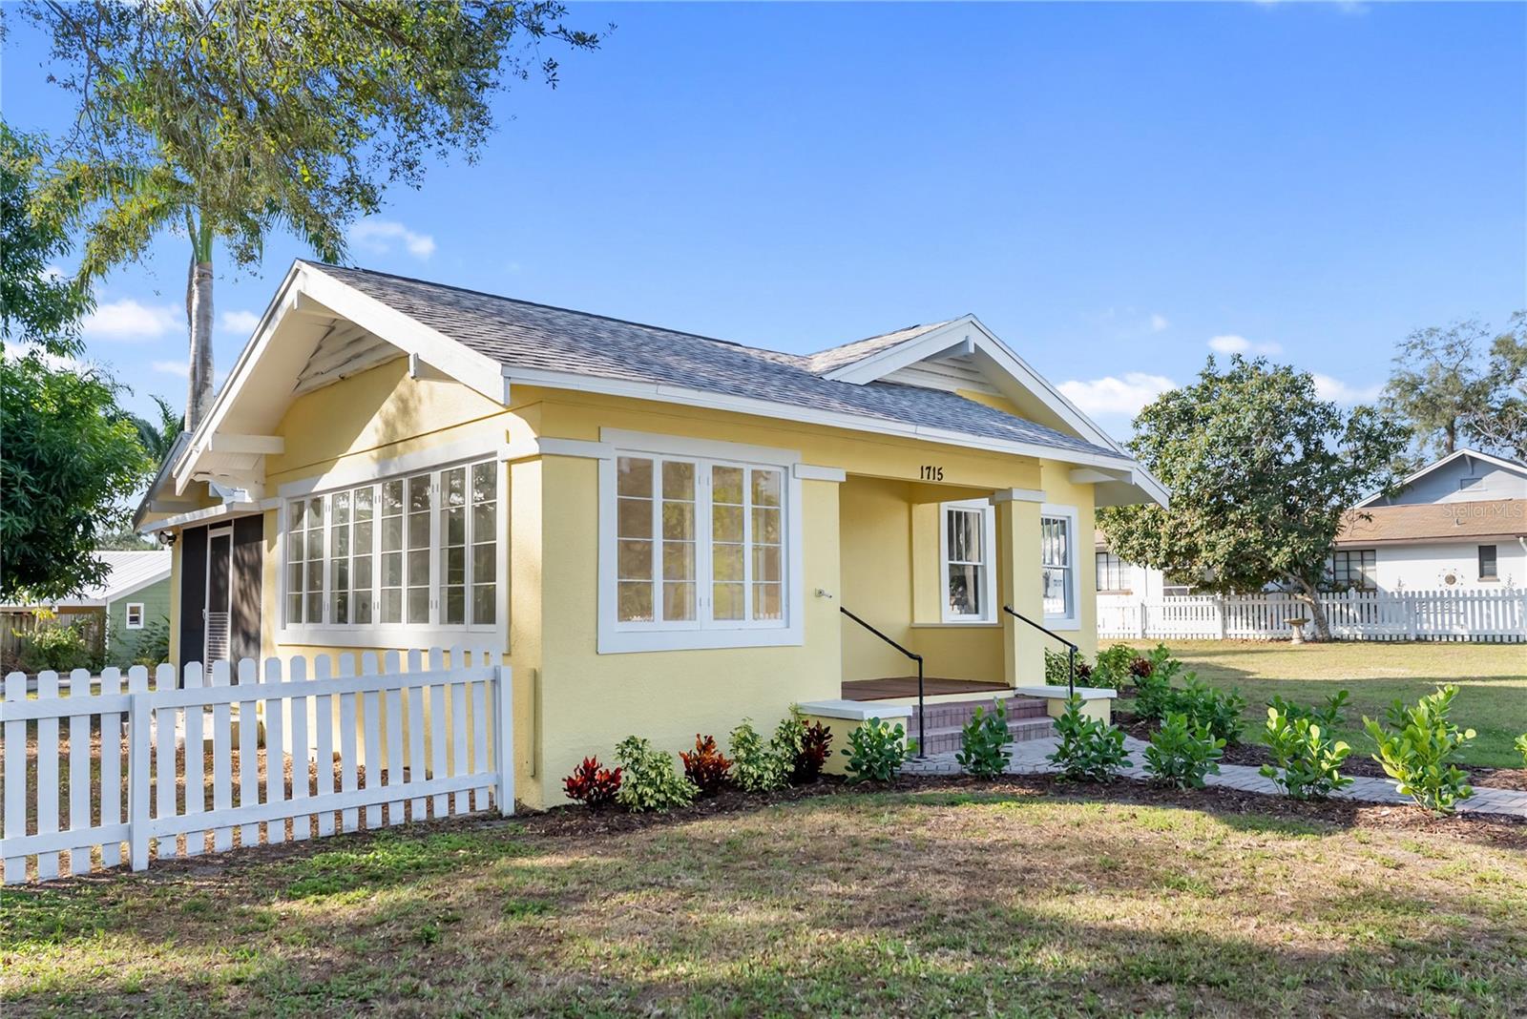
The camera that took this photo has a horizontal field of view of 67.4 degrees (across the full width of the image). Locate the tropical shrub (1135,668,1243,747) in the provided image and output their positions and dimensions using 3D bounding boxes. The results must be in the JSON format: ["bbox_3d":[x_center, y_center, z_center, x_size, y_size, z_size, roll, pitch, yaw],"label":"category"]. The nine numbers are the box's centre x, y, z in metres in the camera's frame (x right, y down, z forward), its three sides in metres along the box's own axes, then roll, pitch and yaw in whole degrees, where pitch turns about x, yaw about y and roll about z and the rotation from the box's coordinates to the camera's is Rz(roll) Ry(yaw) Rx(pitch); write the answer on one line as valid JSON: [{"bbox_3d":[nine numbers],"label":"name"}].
[{"bbox_3d":[3.940,1.796,10.650,1.009,0.647,0.936,-2,-5,20],"label":"tropical shrub"}]

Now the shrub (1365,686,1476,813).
[{"bbox_3d":[4.146,1.508,7.267,0.680,0.776,0.630,-3,-6,29],"label":"shrub"}]

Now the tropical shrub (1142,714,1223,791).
[{"bbox_3d":[3.048,1.742,8.345,0.563,0.531,0.523,-2,-5,20],"label":"tropical shrub"}]

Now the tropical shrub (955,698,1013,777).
[{"bbox_3d":[1.742,1.811,9.107,0.440,0.590,0.409,-2,-5,11],"label":"tropical shrub"}]

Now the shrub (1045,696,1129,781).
[{"bbox_3d":[2.489,1.745,8.777,0.619,0.622,0.574,-2,-5,15],"label":"shrub"}]

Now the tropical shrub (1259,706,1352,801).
[{"bbox_3d":[3.676,1.644,7.800,0.613,0.609,0.568,-3,-6,25],"label":"tropical shrub"}]

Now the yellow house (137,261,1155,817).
[{"bbox_3d":[-1.092,0.350,15.281,11.502,4.871,11.076,4,-7,-42],"label":"yellow house"}]

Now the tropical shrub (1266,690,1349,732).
[{"bbox_3d":[4.411,1.745,9.308,0.656,0.546,0.609,-3,-6,25],"label":"tropical shrub"}]

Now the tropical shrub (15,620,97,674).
[{"bbox_3d":[-18.241,3.571,29.561,2.120,1.376,1.843,3,-6,-31],"label":"tropical shrub"}]

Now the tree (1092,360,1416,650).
[{"bbox_3d":[9.612,-0.253,22.974,6.341,5.735,5.915,-3,-6,23],"label":"tree"}]

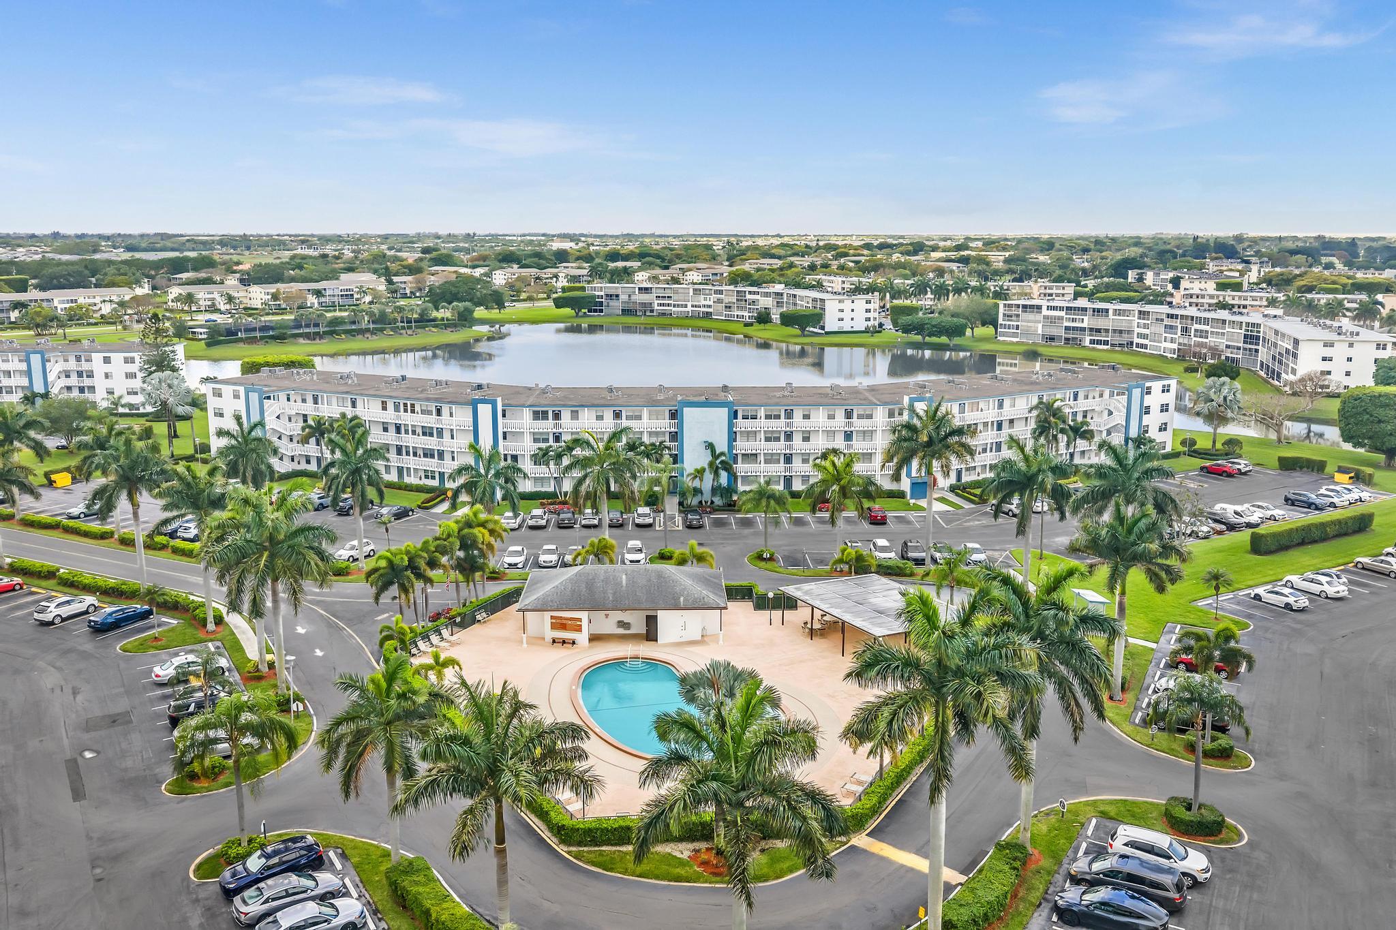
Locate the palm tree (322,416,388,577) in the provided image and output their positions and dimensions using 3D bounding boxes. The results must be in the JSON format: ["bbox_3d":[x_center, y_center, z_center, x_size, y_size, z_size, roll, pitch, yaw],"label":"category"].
[{"bbox_3d":[-31.079,2.620,99.044,6.020,14.380,6.020,0,12,0],"label":"palm tree"}]

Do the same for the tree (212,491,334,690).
[{"bbox_3d":[-27.522,8.513,70.837,8.230,14.560,8.230,0,12,0],"label":"tree"}]

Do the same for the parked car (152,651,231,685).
[{"bbox_3d":[-36.266,14.494,77.717,4.820,1.480,1.830,-7,14,-30],"label":"parked car"}]

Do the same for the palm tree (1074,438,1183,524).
[{"bbox_3d":[30.745,6.096,78.626,8.050,16.270,8.050,0,12,0],"label":"palm tree"}]

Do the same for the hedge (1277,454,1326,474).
[{"bbox_3d":[79.100,-0.081,142.045,5.600,1.750,1.500,6,14,26],"label":"hedge"}]

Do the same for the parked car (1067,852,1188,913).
[{"bbox_3d":[20.222,19.405,51.108,5.150,1.740,2.010,7,14,29],"label":"parked car"}]

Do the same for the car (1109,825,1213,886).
[{"bbox_3d":[23.077,19.496,54.152,4.685,1.720,1.885,6,14,27],"label":"car"}]

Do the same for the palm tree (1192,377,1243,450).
[{"bbox_3d":[74.105,-7.022,155.305,7.000,10.500,7.000,6,13,25],"label":"palm tree"}]

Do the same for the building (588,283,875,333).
[{"bbox_3d":[11.144,-56.881,383.920,125.000,11.000,35.000,12,17,43],"label":"building"}]

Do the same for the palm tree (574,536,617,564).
[{"bbox_3d":[-8.766,8.741,93.820,3.700,4.800,3.700,-1,12,-5],"label":"palm tree"}]

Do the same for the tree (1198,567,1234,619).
[{"bbox_3d":[41.741,10.466,87.477,2.900,4.250,2.900,6,13,26],"label":"tree"}]

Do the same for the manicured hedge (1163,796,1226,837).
[{"bbox_3d":[25.935,18.461,56.726,2.950,1.000,2.450,6,13,26],"label":"manicured hedge"}]

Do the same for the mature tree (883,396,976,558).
[{"bbox_3d":[21.465,1.961,100.628,8.800,16.600,8.600,0,12,0],"label":"mature tree"}]

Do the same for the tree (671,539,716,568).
[{"bbox_3d":[-0.344,9.020,94.467,3.800,5.300,3.700,0,12,0],"label":"tree"}]

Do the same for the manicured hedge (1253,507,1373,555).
[{"bbox_3d":[61.895,6.655,109.947,18.200,2.050,1.750,-6,14,-27],"label":"manicured hedge"}]

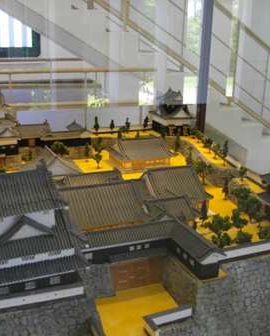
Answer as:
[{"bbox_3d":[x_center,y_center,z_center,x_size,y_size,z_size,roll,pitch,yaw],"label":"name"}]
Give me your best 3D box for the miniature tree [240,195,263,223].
[{"bbox_3d":[0.387,0.138,1.377,0.075,0.087,0.071,2,14,0],"label":"miniature tree"}]

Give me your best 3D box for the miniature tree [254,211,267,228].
[{"bbox_3d":[0.404,0.166,1.333,0.039,0.054,0.037,2,14,0],"label":"miniature tree"}]

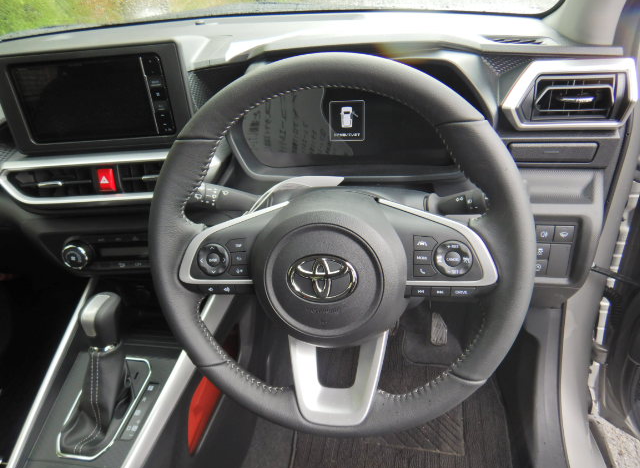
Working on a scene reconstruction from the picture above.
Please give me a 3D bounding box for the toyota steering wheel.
[{"bbox_3d":[0.010,0.020,0.440,0.370,0.370,0.085,-1,10,12],"label":"toyota steering wheel"}]

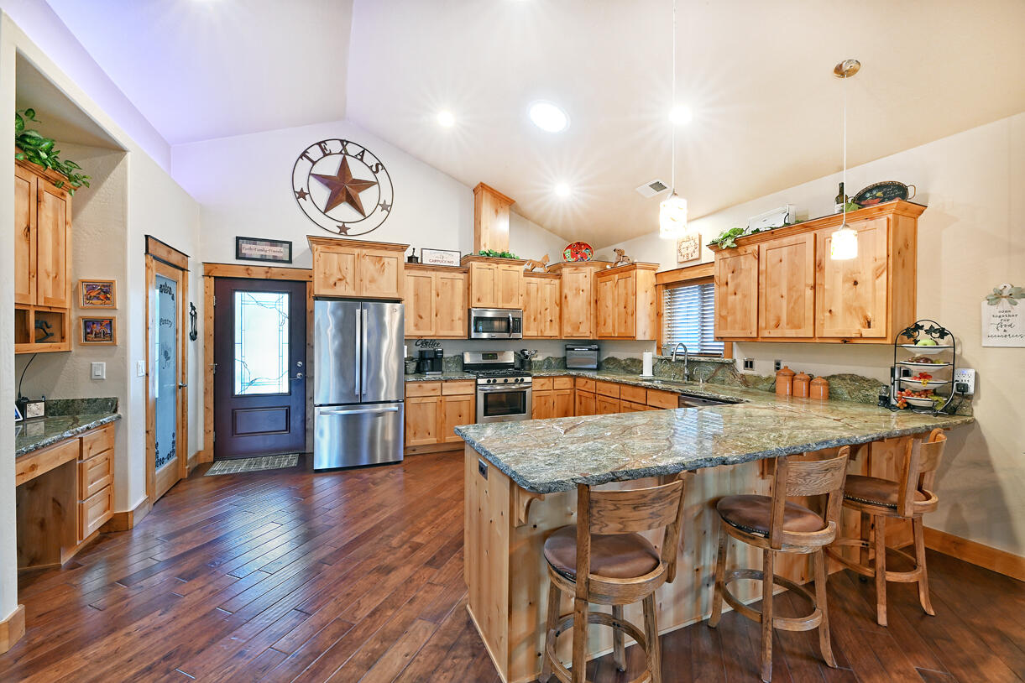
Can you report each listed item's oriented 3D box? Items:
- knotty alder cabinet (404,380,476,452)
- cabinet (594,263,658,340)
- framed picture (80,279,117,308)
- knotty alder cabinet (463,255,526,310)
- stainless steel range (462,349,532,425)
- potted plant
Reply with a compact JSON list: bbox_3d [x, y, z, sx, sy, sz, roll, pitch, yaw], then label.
[{"bbox_3d":[-0.976,0.912,5.080,0.875,0.878,0.630,0,0,-23],"label":"knotty alder cabinet"},{"bbox_3d":[1.480,-0.488,5.273,0.350,0.934,0.877,0,0,-23],"label":"cabinet"},{"bbox_3d":[-2.901,-0.331,2.784,0.199,0.203,0.025,0,0,-24],"label":"framed picture"},{"bbox_3d":[-0.285,-0.773,5.536,0.840,0.675,0.490,0,0,-24],"label":"knotty alder cabinet"},{"bbox_3d":[-0.208,0.753,5.355,0.755,1.199,0.702,0,0,-23],"label":"stainless steel range"},{"bbox_3d":[-2.922,-1.175,2.378,0.300,0.345,0.740,0,0,-24],"label":"potted plant"}]

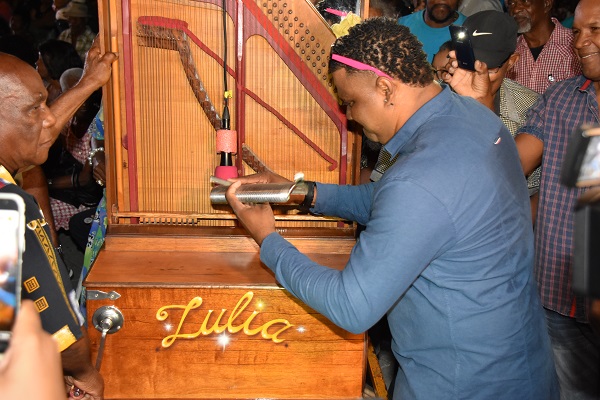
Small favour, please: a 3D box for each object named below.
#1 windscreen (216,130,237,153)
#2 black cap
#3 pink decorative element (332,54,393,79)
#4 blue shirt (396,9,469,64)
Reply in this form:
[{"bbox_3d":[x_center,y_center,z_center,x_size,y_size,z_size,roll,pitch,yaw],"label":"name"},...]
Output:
[{"bbox_3d":[-0.175,-0.141,2.060,0.047,0.055,0.047,1,17,0],"label":"windscreen"},{"bbox_3d":[0.569,-0.479,2.600,0.175,0.130,0.250,9,41,18],"label":"black cap"},{"bbox_3d":[0.158,-0.306,1.985,0.145,0.028,0.140,21,16,14],"label":"pink decorative element"},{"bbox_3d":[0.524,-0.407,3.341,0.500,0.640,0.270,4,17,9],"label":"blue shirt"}]

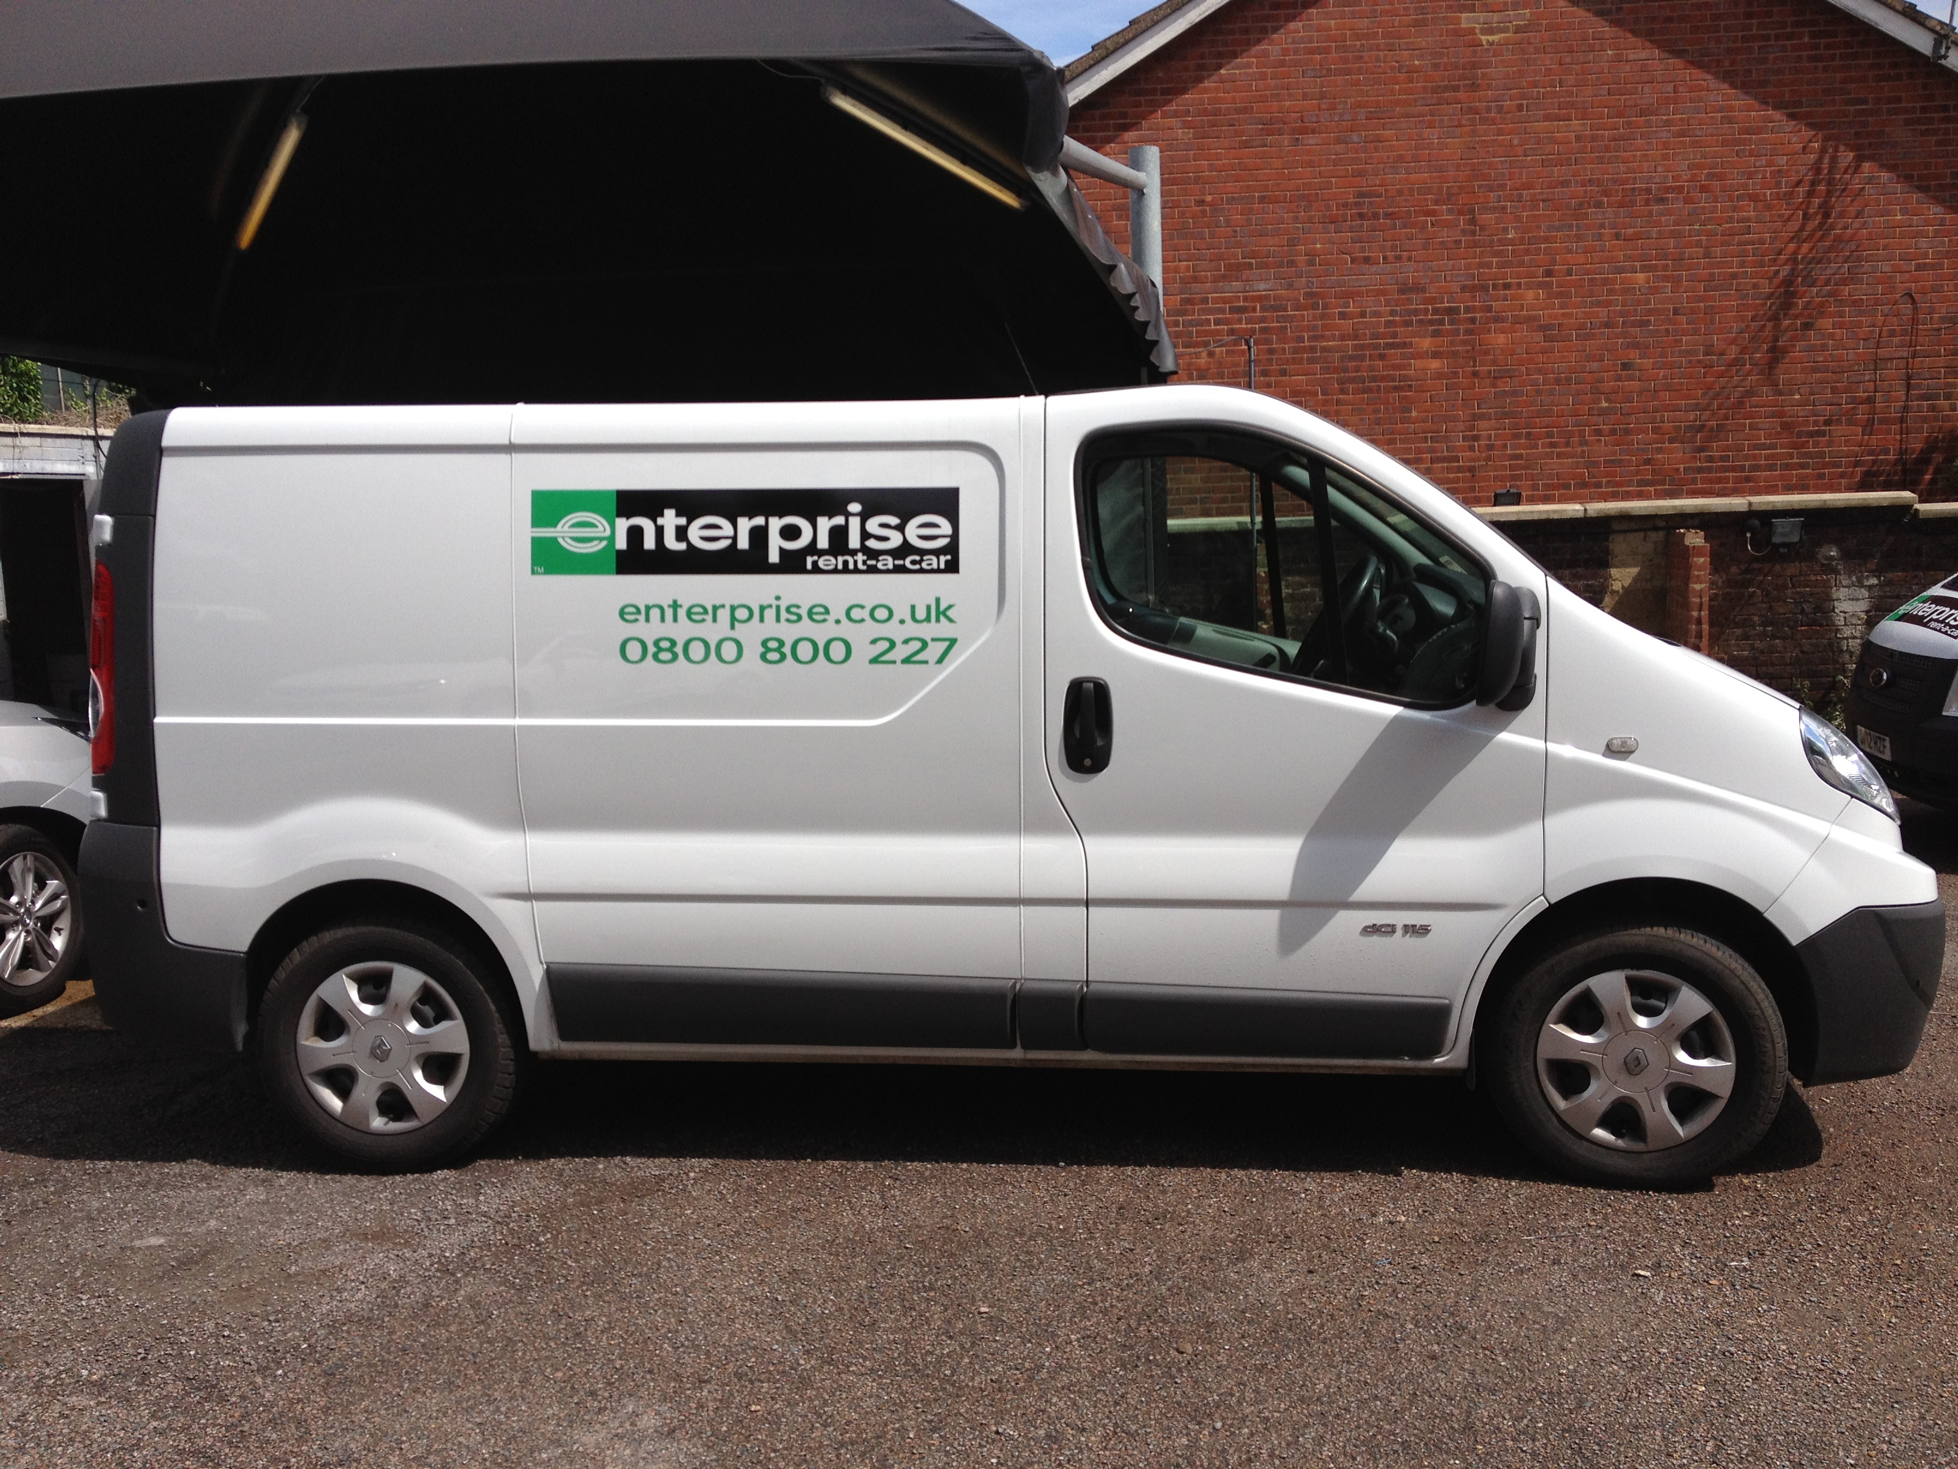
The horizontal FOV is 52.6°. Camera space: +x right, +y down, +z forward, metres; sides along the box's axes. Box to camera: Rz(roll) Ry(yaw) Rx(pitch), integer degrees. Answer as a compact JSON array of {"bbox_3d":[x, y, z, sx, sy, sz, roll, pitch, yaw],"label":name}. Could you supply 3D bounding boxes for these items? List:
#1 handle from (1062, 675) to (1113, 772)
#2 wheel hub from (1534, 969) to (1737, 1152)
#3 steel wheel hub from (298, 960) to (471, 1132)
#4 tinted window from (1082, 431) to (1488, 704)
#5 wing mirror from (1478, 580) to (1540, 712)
[{"bbox_3d":[0.258,-0.021,4.709,0.122,0.235,0.060,0,7,4],"label":"handle"},{"bbox_3d":[1.590,0.783,4.788,0.447,0.447,0.090,1,7,12],"label":"wheel hub"},{"bbox_3d":[-1.502,0.791,5.027,0.447,0.447,0.090,0,7,4],"label":"steel wheel hub"},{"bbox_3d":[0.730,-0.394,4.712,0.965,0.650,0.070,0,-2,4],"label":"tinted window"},{"bbox_3d":[1.212,-0.202,4.547,0.135,0.290,0.215,0,7,4],"label":"wing mirror"}]

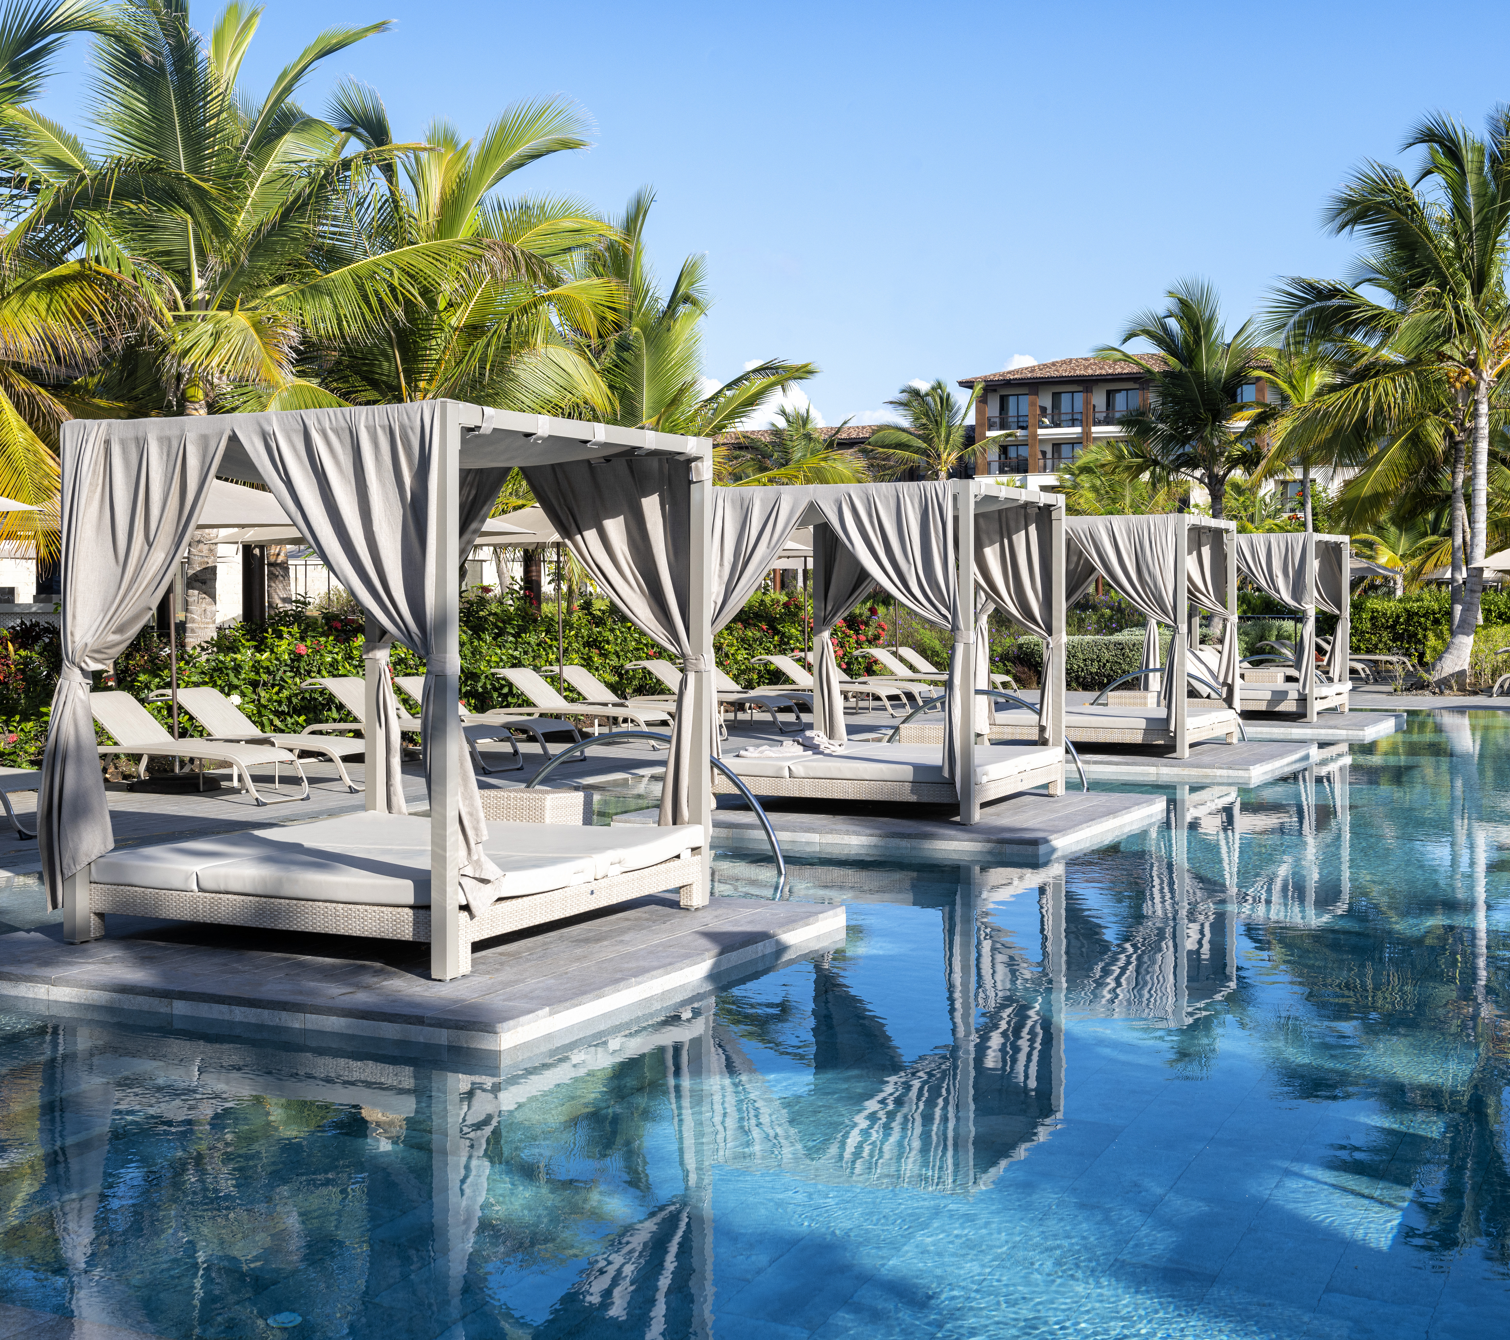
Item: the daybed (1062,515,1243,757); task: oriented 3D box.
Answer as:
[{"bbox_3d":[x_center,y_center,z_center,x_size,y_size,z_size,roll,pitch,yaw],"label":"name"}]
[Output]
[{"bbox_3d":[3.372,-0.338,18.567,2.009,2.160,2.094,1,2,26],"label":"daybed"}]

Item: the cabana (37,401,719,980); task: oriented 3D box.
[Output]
[{"bbox_3d":[-1.527,0.036,8.509,1.921,2.130,2.044,1,2,27],"label":"cabana"}]

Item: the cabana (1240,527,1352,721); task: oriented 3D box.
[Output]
[{"bbox_3d":[5.947,-0.522,23.517,2.009,2.160,2.094,1,2,26],"label":"cabana"}]

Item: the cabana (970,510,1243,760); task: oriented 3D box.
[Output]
[{"bbox_3d":[3.369,-0.332,18.458,1.921,2.130,2.044,1,2,27],"label":"cabana"}]

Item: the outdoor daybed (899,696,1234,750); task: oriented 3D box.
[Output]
[{"bbox_3d":[3.373,0.521,18.598,2.009,0.442,2.094,1,2,26],"label":"outdoor daybed"}]

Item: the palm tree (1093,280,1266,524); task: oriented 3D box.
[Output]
[{"bbox_3d":[8.692,-4.036,39.435,3.800,8.000,3.800,0,2,12],"label":"palm tree"}]

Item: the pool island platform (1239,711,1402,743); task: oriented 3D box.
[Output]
[{"bbox_3d":[5.995,0.646,23.275,2.945,0.157,2.847,1,2,26],"label":"pool island platform"}]

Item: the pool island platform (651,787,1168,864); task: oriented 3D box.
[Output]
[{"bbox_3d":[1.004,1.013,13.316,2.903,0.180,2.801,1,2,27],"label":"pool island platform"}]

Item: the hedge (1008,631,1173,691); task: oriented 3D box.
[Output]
[{"bbox_3d":[5.485,-0.156,30.238,2.601,0.920,1.200,1,2,27],"label":"hedge"}]

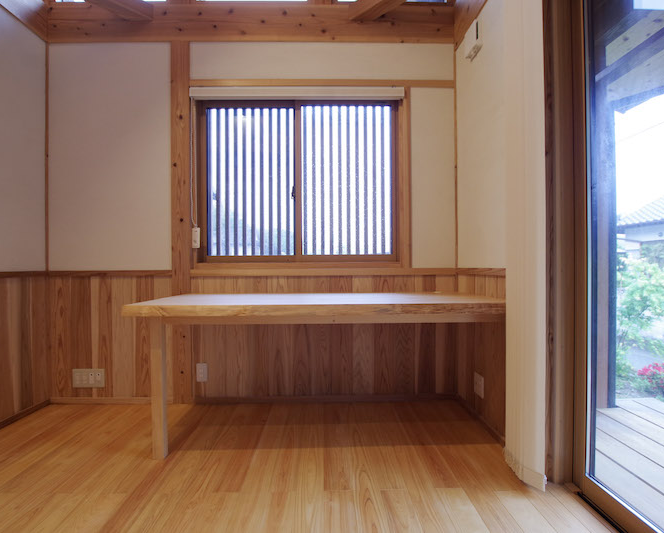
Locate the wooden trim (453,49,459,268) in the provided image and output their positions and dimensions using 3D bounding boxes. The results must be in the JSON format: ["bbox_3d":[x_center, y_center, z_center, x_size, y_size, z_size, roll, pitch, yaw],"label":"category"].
[{"bbox_3d":[0.803,-0.686,2.153,0.020,1.399,0.020,0,0,-1],"label":"wooden trim"}]

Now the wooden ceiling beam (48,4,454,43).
[{"bbox_3d":[-0.508,-1.554,2.191,2.597,0.256,0.121,0,0,-1],"label":"wooden ceiling beam"}]

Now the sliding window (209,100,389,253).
[{"bbox_3d":[-0.225,-0.574,2.222,1.296,1.060,0.090,0,0,-1],"label":"sliding window"}]

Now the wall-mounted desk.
[{"bbox_3d":[-0.061,0.529,1.829,1.773,0.707,0.653,0,0,-1],"label":"wall-mounted desk"}]

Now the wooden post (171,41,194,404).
[{"bbox_3d":[-0.963,-0.272,2.189,0.124,2.318,0.121,0,0,-1],"label":"wooden post"}]

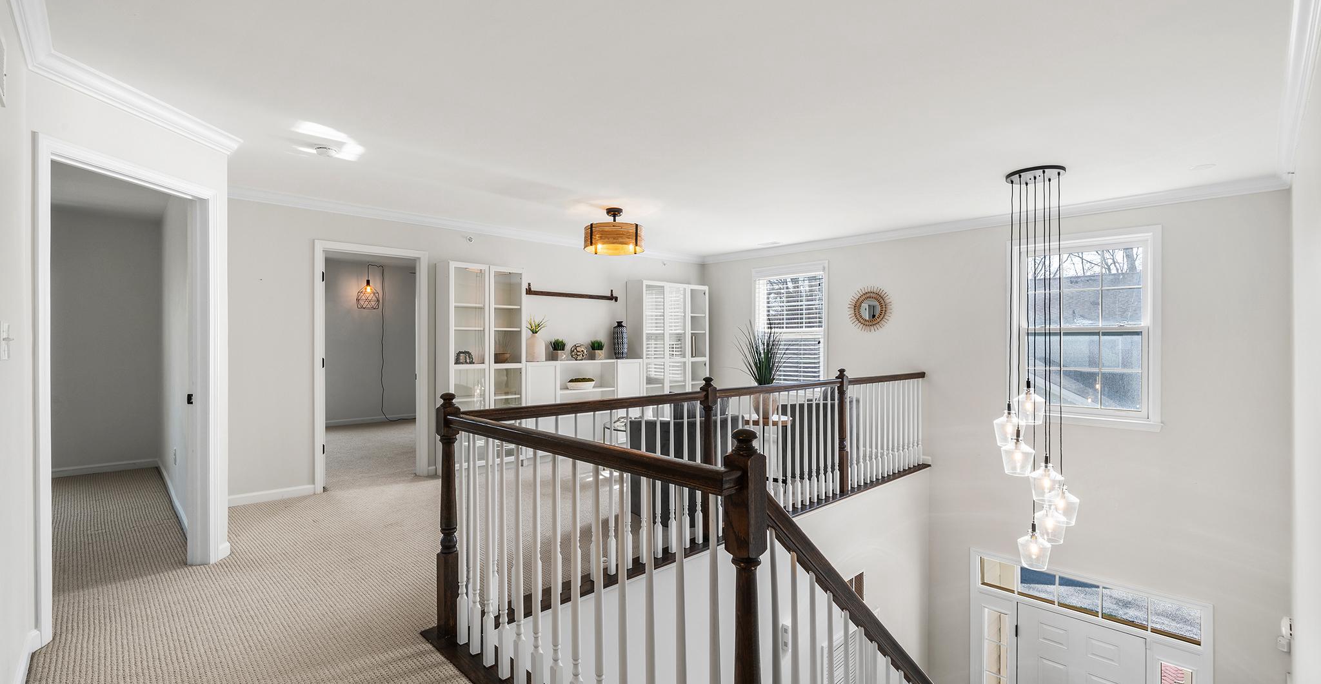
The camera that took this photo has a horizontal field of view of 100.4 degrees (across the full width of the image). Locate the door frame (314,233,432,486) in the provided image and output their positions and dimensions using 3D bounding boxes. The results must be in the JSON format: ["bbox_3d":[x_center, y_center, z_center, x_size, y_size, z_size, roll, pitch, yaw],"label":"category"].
[{"bbox_3d":[-2.572,0.209,4.942,0.920,2.110,0.140,0,0,-43],"label":"door frame"}]

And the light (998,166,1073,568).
[{"bbox_3d":[2.651,0.190,3.879,0.452,2.754,0.452,0,0,45],"label":"light"}]

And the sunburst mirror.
[{"bbox_3d":[2.325,-0.365,6.126,0.515,0.515,0.035,0,0,45],"label":"sunburst mirror"}]

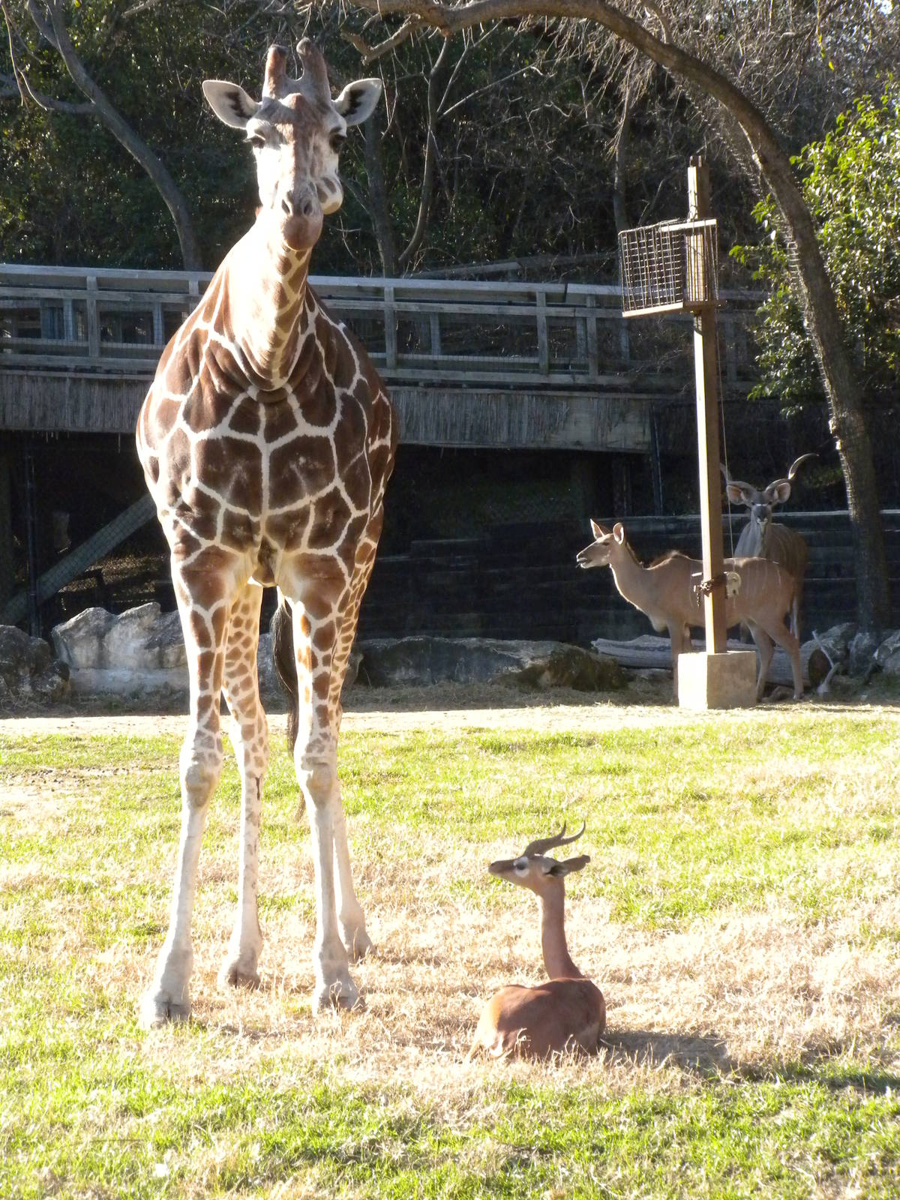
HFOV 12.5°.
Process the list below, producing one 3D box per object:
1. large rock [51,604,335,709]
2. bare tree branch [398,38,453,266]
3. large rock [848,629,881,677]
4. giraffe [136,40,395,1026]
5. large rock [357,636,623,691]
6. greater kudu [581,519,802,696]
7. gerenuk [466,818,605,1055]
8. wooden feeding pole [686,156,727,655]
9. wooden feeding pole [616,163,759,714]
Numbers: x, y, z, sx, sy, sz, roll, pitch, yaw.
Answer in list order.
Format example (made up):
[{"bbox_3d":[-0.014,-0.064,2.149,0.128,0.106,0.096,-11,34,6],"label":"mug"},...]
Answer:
[{"bbox_3d":[-2.102,0.434,33.570,2.300,0.770,1.050,0,3,0],"label":"large rock"},{"bbox_3d":[-0.277,-5.087,46.797,0.620,2.668,0.550,0,3,0],"label":"bare tree branch"},{"bbox_3d":[3.573,0.464,35.574,0.280,0.392,0.300,0,3,0],"label":"large rock"},{"bbox_3d":[-0.757,-0.286,16.959,1.060,3.862,2.300,0,3,2],"label":"giraffe"},{"bbox_3d":[0.334,0.509,34.575,2.200,0.414,0.950,0,3,0],"label":"large rock"},{"bbox_3d":[1.919,0.086,33.051,1.820,1.420,0.450,0,3,0],"label":"greater kudu"},{"bbox_3d":[0.338,1.285,15.890,0.430,0.837,0.800,2,3,28],"label":"gerenuk"},{"bbox_3d":[2.010,-1.514,32.165,0.125,3.877,0.125,-4,3,-30],"label":"wooden feeding pole"},{"bbox_3d":[1.877,-1.317,32.325,0.650,4.299,0.950,-2,3,-30],"label":"wooden feeding pole"}]

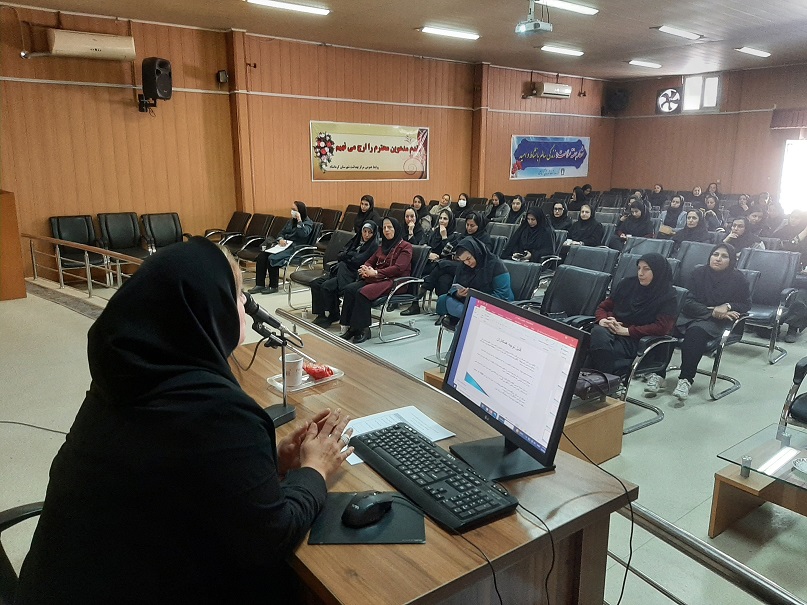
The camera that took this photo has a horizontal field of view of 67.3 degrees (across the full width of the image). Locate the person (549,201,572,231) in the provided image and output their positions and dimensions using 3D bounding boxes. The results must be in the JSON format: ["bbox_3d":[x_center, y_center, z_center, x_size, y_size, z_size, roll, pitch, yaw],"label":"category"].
[{"bbox_3d":[1.978,-0.768,8.582,0.780,1.240,0.520,-9,17,-33],"label":"person"}]

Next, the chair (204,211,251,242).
[{"bbox_3d":[-2.799,-0.926,9.693,0.640,0.970,0.580,-11,18,-39],"label":"chair"}]

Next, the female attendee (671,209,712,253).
[{"bbox_3d":[3.522,-0.558,7.773,0.800,1.220,0.520,-13,19,-43],"label":"female attendee"}]

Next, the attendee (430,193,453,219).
[{"bbox_3d":[0.645,-1.340,10.993,0.800,1.200,0.520,-10,17,-37],"label":"attendee"}]

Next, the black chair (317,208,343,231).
[{"bbox_3d":[-1.492,-1.032,10.217,0.640,0.980,0.580,-10,17,-37],"label":"black chair"}]

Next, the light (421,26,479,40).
[{"bbox_3d":[0.830,-4.649,10.428,1.220,0.090,0.270,-10,17,-37],"label":"light"}]

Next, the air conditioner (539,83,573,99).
[{"bbox_3d":[3.446,-4.818,13.820,0.980,0.300,0.230,-9,17,-33],"label":"air conditioner"}]

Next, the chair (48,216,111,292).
[{"bbox_3d":[-4.800,-0.752,8.976,0.620,0.970,0.660,-8,16,-31],"label":"chair"}]

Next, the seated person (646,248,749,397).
[{"bbox_3d":[2.436,0.134,4.991,0.820,1.210,0.560,-10,18,-38],"label":"seated person"}]

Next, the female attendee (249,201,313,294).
[{"bbox_3d":[-1.700,-0.789,8.555,0.800,1.240,0.500,-10,17,-35],"label":"female attendee"}]

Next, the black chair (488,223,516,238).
[{"bbox_3d":[1.171,-0.594,8.395,0.630,0.980,0.600,-11,18,-40],"label":"black chair"}]

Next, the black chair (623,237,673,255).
[{"bbox_3d":[2.628,-0.220,6.877,0.630,0.980,0.600,-11,18,-40],"label":"black chair"}]

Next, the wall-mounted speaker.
[{"bbox_3d":[-3.694,-3.364,9.100,0.360,0.610,0.380,7,15,25],"label":"wall-mounted speaker"}]

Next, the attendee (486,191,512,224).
[{"bbox_3d":[1.496,-1.359,10.948,0.820,1.220,0.500,-9,16,-34],"label":"attendee"}]

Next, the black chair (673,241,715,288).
[{"bbox_3d":[3.078,-0.124,6.486,0.630,0.980,0.600,-11,18,-40],"label":"black chair"}]

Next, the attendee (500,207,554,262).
[{"bbox_3d":[1.550,-0.564,7.769,0.780,1.260,0.560,-12,19,-41],"label":"attendee"}]

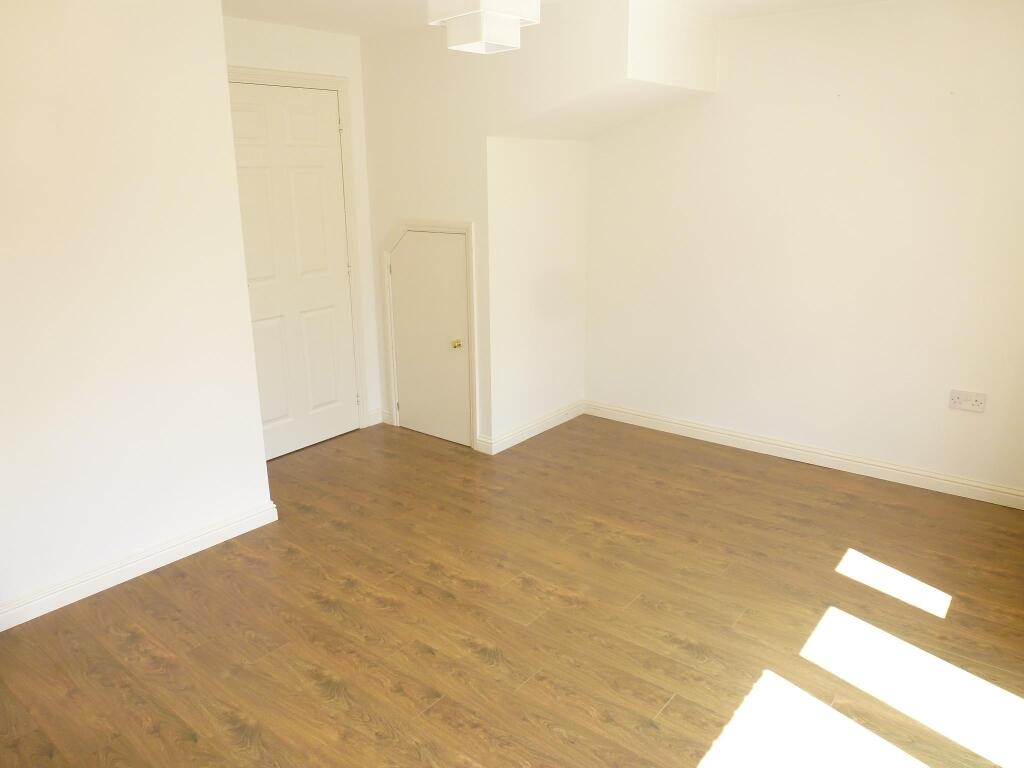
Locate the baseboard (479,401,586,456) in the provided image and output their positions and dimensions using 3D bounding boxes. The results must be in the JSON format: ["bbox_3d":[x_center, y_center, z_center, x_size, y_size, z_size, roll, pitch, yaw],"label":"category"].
[{"bbox_3d":[0.147,0.252,4.533,0.130,0.102,0.988,12,19,37],"label":"baseboard"}]

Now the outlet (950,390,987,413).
[{"bbox_3d":[2.220,0.085,3.459,0.146,0.087,0.012,12,19,37],"label":"outlet"}]

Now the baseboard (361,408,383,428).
[{"bbox_3d":[-0.914,0.228,4.640,0.020,0.100,0.175,12,19,37],"label":"baseboard"}]

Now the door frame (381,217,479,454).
[{"bbox_3d":[-0.487,-0.300,4.270,0.725,1.312,0.050,12,19,37],"label":"door frame"}]

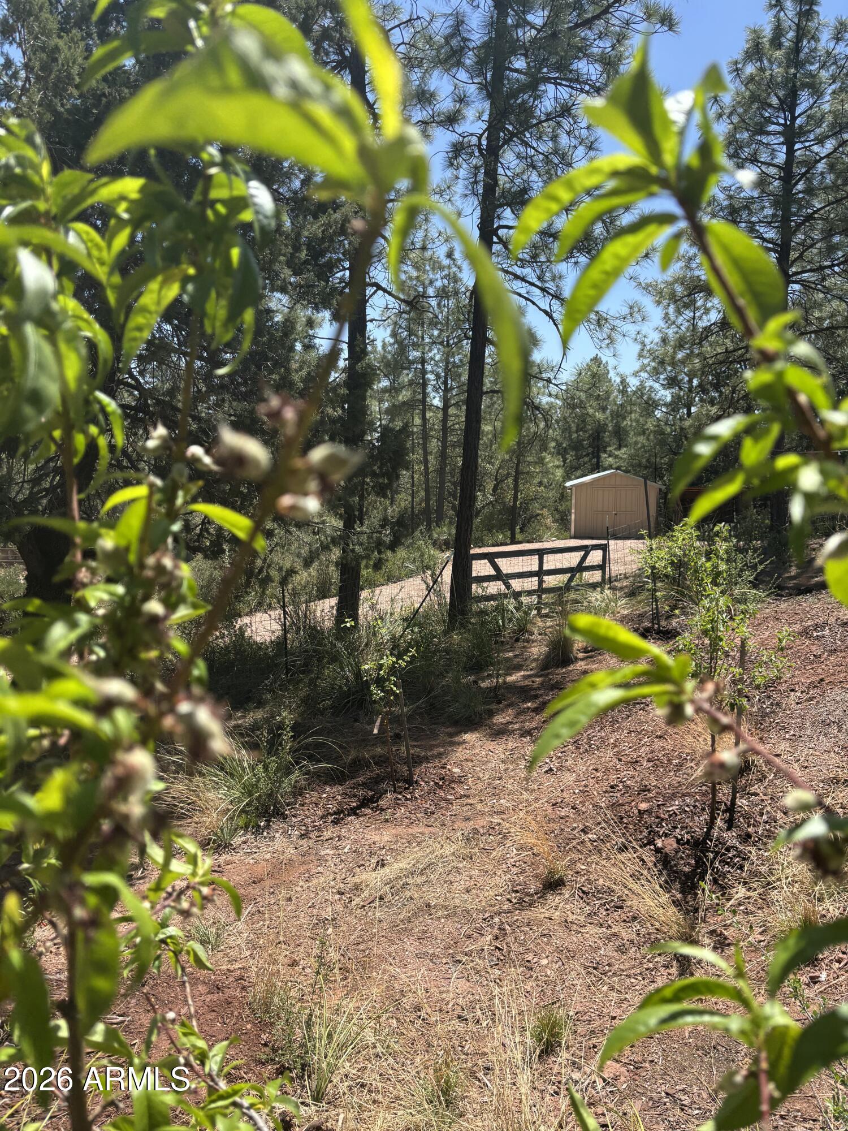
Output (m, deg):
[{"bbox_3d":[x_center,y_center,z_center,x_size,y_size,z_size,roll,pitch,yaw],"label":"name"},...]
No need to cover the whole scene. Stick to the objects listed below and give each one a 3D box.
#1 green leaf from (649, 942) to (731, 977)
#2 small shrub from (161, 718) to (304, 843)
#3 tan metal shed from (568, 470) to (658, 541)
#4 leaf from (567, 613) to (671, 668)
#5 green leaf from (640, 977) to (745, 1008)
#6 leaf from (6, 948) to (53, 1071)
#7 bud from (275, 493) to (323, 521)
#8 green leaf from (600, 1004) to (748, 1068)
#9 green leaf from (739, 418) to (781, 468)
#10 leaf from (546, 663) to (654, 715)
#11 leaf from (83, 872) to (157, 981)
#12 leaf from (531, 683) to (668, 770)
[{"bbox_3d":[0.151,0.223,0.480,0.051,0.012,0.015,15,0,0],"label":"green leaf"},{"bbox_3d":[-1.284,1.444,5.700,0.880,0.740,0.800,2,5,0],"label":"small shrub"},{"bbox_3d":[7.245,-2.357,32.724,3.500,2.500,3.600,2,5,9],"label":"tan metal shed"},{"bbox_3d":[0.105,0.041,0.460,0.060,0.018,0.018,22,0,0],"label":"leaf"},{"bbox_3d":[0.151,0.241,0.480,0.062,0.017,0.020,1,6,0],"label":"green leaf"},{"bbox_3d":[-0.190,0.216,0.410,0.017,0.063,0.014,-11,0,0],"label":"leaf"},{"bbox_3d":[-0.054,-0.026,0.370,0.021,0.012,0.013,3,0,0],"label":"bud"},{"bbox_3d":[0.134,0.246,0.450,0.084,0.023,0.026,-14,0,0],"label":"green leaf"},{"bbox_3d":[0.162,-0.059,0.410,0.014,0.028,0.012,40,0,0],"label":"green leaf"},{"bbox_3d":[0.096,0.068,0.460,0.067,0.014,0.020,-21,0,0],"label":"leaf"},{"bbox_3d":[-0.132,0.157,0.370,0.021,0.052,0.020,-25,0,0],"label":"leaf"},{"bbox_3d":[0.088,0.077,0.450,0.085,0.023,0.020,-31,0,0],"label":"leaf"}]

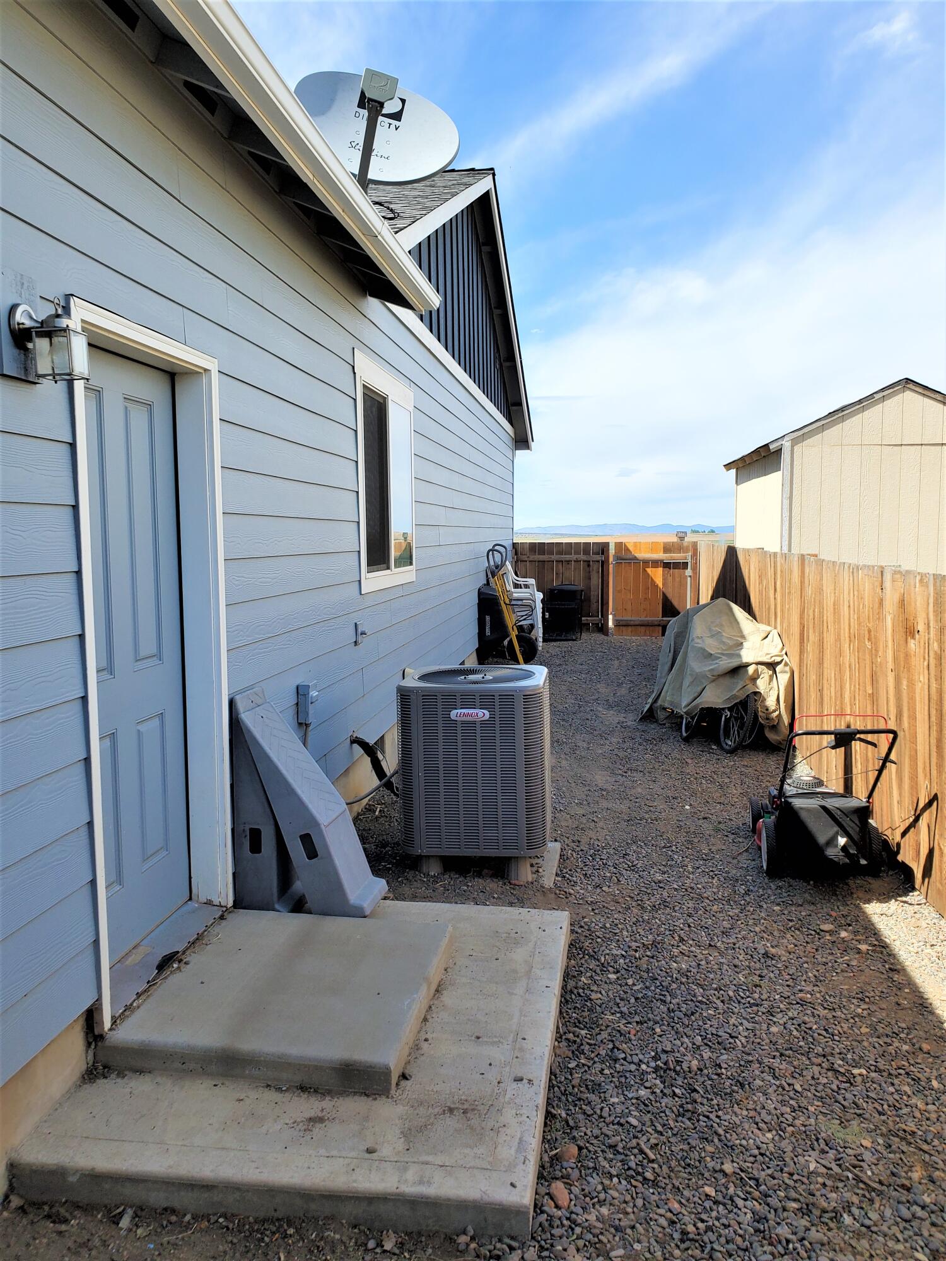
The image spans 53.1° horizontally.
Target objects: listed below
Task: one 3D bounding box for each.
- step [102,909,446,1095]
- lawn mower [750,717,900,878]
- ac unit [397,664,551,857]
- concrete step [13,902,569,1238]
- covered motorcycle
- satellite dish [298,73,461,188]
[{"bbox_3d":[-0.599,1.192,3.138,0.905,0.098,0.965,0,6,8],"label":"step"},{"bbox_3d":[1.751,0.773,4.736,0.600,0.870,1.370,1,6,11],"label":"lawn mower"},{"bbox_3d":[0.038,0.641,4.982,0.717,0.860,0.718,0,6,8],"label":"ac unit"},{"bbox_3d":[-0.392,1.288,3.150,1.330,0.090,1.755,0,6,8],"label":"concrete step"},{"bbox_3d":[1.985,0.316,7.843,1.020,1.150,1.680,-1,6,0],"label":"covered motorcycle"},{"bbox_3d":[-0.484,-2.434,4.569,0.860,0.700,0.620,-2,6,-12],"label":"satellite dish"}]

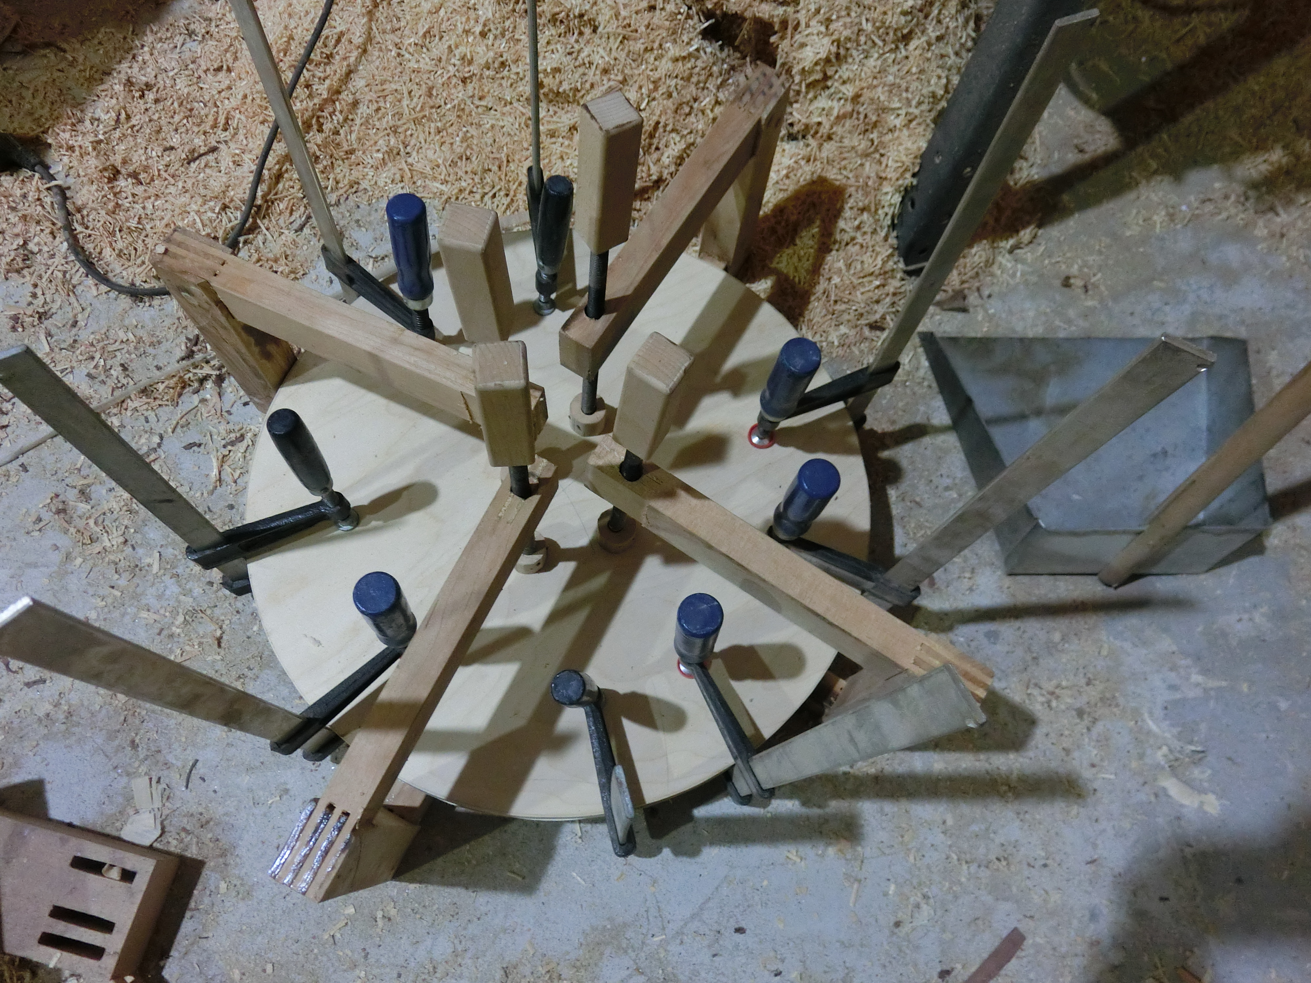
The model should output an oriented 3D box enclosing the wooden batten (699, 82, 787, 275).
[{"bbox_3d":[0.089,-0.331,1.023,0.031,0.270,0.057,31,69,7],"label":"wooden batten"}]

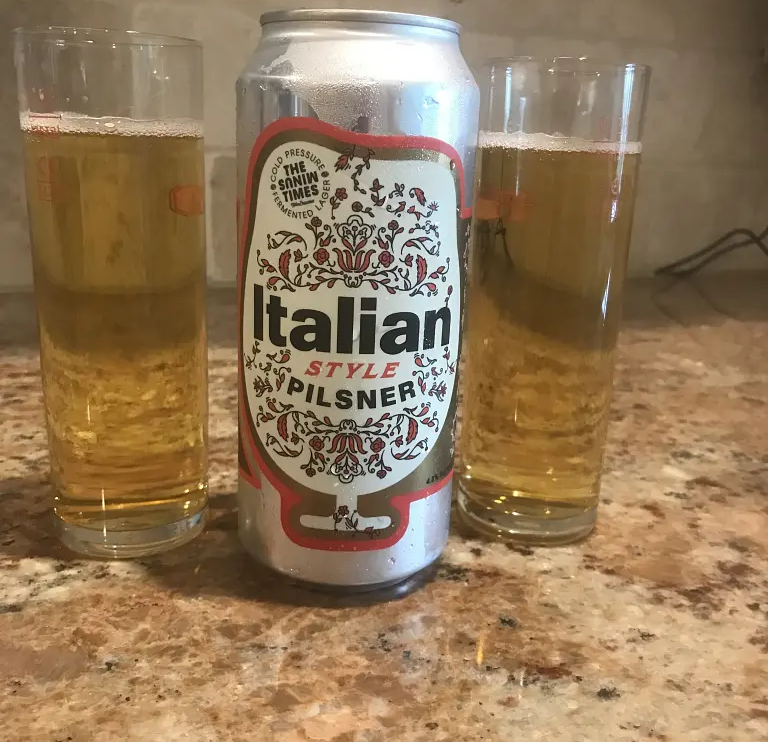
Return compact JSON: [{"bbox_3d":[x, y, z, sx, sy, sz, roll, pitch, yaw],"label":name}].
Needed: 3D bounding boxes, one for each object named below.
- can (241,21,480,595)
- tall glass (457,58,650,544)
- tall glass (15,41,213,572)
[{"bbox_3d":[-0.009,-0.017,0.243,0.066,0.157,0.066,2,16,-2],"label":"can"},{"bbox_3d":[0.053,-0.021,0.276,0.051,0.152,0.051,5,16,10],"label":"tall glass"},{"bbox_3d":[-0.080,-0.021,0.256,0.051,0.152,0.051,-3,17,-17],"label":"tall glass"}]

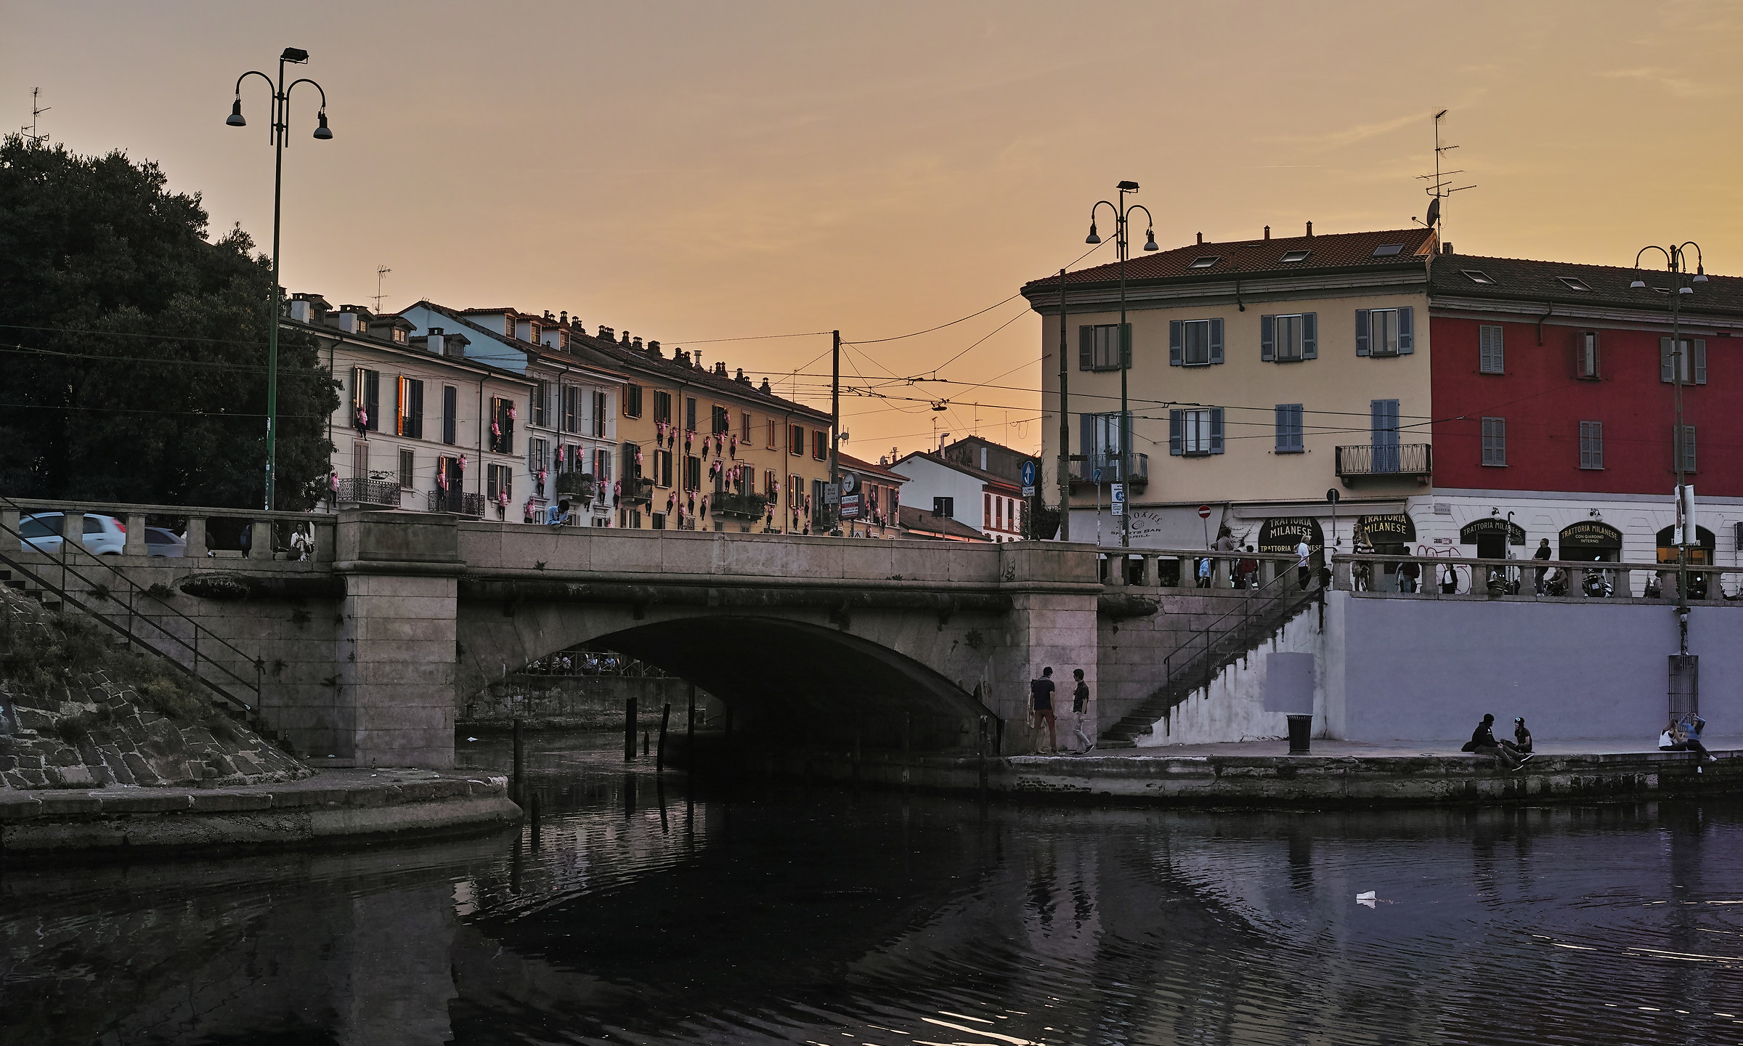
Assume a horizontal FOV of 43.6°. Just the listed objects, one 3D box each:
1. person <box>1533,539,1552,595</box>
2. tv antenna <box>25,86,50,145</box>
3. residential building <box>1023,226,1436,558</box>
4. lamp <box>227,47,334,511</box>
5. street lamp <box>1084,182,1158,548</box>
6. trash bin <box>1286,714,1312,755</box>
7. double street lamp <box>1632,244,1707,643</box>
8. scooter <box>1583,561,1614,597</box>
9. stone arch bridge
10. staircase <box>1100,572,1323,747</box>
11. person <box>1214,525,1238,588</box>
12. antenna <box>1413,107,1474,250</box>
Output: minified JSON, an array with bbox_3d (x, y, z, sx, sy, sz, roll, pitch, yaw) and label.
[{"bbox_3d":[17.457,1.208,56.600,0.500,1.620,0.480,2,-4,-22],"label":"person"},{"bbox_3d":[-35.734,-17.349,93.416,1.100,2.800,1.100,0,-4,0],"label":"tv antenna"},{"bbox_3d":[14.166,-3.394,81.395,14.400,14.190,10.600,-1,-4,21],"label":"residential building"},{"bbox_3d":[-11.315,-4.125,41.400,1.950,9.950,0.450,2,-5,-27],"label":"lamp"},{"bbox_3d":[6.176,-3.407,53.600,1.950,10.050,0.450,2,-5,-27],"label":"street lamp"},{"bbox_3d":[8.648,4.307,44.065,0.520,0.810,0.520,0,-4,0],"label":"trash bin"},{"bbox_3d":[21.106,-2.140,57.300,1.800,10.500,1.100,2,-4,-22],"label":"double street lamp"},{"bbox_3d":[19.268,1.535,57.800,0.750,1.120,1.800,0,-4,9],"label":"scooter"},{"bbox_3d":[-8.930,2.751,46.436,22.430,4.550,17.000,3,-5,-33],"label":"stone arch bridge"},{"bbox_3d":[7.475,3.082,47.898,5.500,3.720,1.500,3,-5,-33],"label":"staircase"},{"bbox_3d":[8.816,0.943,54.200,0.380,1.700,0.500,-1,-4,18],"label":"person"},{"bbox_3d":[20.870,-12.627,79.500,2.000,4.950,1.400,-3,-5,38],"label":"antenna"}]

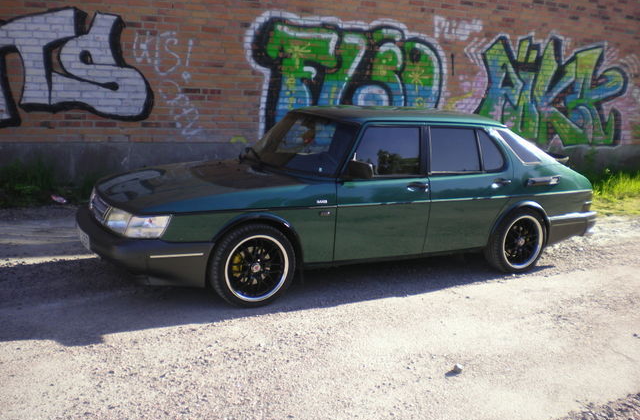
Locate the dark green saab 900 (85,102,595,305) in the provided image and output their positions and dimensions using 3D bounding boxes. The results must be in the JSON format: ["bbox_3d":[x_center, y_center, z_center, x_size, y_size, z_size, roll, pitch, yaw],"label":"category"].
[{"bbox_3d":[0.320,-0.200,5.720,4.685,1.415,1.700,-3,12,-28],"label":"dark green saab 900"}]

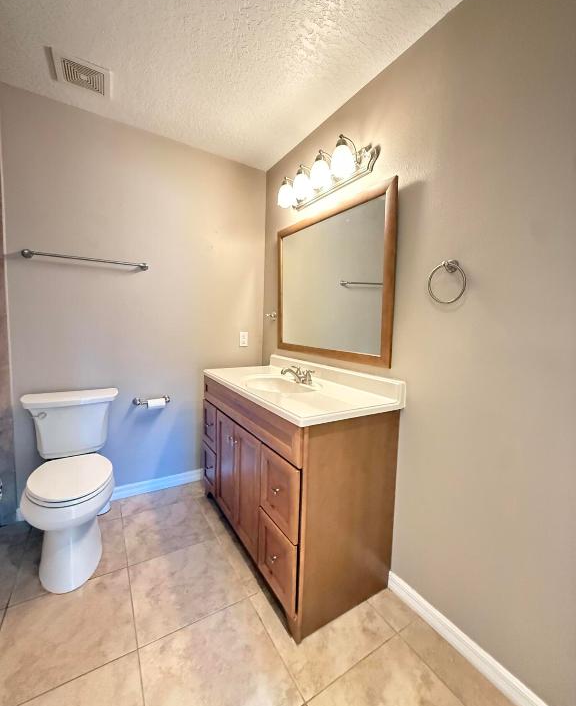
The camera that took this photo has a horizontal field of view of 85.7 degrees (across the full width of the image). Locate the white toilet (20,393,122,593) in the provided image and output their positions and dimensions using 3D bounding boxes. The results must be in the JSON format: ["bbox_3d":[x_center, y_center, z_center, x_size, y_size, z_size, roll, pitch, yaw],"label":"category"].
[{"bbox_3d":[-1.160,0.668,1.674,0.460,0.785,0.710,-1,6,-31],"label":"white toilet"}]

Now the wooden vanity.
[{"bbox_3d":[-0.045,0.635,1.821,0.528,0.857,1.218,-1,5,-31],"label":"wooden vanity"}]

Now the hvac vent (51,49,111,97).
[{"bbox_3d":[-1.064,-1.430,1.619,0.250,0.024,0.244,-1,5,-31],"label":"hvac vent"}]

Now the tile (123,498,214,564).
[{"bbox_3d":[-0.730,1.065,1.884,0.459,0.010,0.459,-1,6,-31],"label":"tile"}]

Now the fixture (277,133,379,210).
[{"bbox_3d":[0.161,-0.993,1.771,0.205,0.200,0.770,-1,6,-31],"label":"fixture"}]

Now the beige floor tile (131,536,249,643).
[{"bbox_3d":[-0.482,1.087,1.464,0.449,0.016,0.451,-1,5,-31],"label":"beige floor tile"}]

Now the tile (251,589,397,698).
[{"bbox_3d":[0.135,1.117,1.314,0.452,0.016,0.451,-1,5,-31],"label":"tile"}]

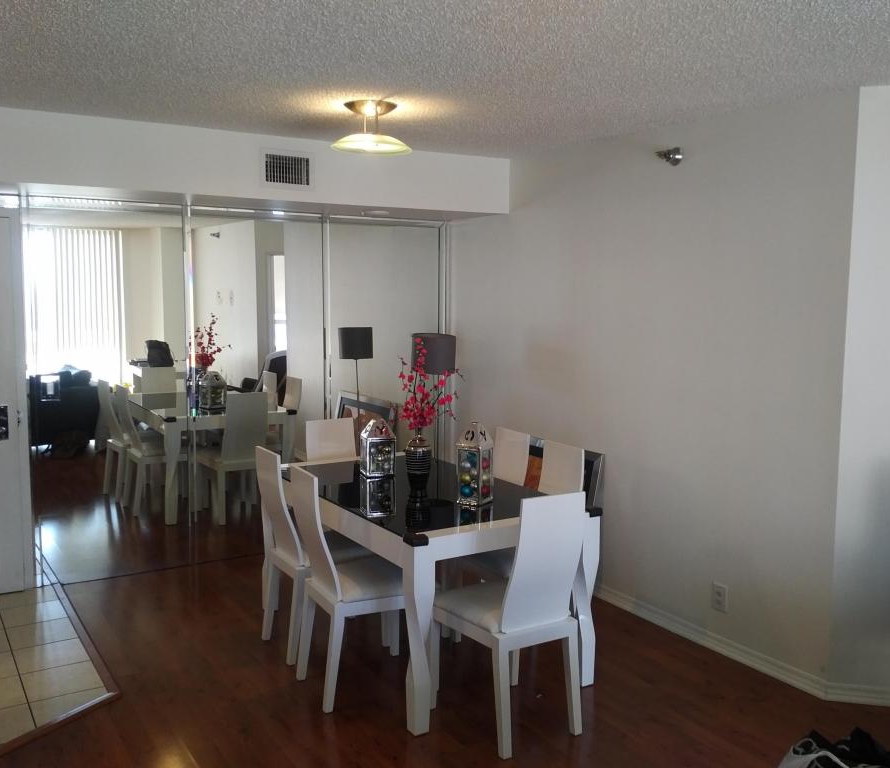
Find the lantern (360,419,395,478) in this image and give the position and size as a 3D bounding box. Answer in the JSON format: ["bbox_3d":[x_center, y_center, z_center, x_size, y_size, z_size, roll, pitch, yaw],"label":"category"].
[{"bbox_3d":[-0.349,0.318,4.094,0.138,0.296,0.138,-3,7,-27],"label":"lantern"}]

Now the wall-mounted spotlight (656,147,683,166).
[{"bbox_3d":[1.073,-1.091,3.828,0.128,0.087,0.087,-4,8,-34],"label":"wall-mounted spotlight"}]

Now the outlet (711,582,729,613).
[{"bbox_3d":[1.308,1.024,3.808,0.014,0.131,0.087,-4,8,-34],"label":"outlet"}]

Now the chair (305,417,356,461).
[{"bbox_3d":[-0.544,0.713,4.536,0.428,0.969,0.490,-5,8,-36],"label":"chair"}]

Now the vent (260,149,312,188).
[{"bbox_3d":[-0.830,-1.135,4.237,0.291,0.194,0.031,-3,7,-29],"label":"vent"}]

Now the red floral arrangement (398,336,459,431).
[{"bbox_3d":[-0.081,-0.002,3.713,0.275,0.433,0.265,0,7,-4],"label":"red floral arrangement"}]

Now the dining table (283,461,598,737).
[{"bbox_3d":[-0.159,0.882,3.905,0.918,0.781,1.530,-5,8,-37],"label":"dining table"}]

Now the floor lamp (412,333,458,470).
[{"bbox_3d":[-0.067,0.412,5.076,0.281,1.448,0.281,0,7,-4],"label":"floor lamp"}]

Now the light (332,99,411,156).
[{"bbox_3d":[-0.322,-1.108,3.480,0.352,0.209,0.352,0,7,-4],"label":"light"}]

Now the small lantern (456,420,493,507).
[{"bbox_3d":[0.134,0.344,3.583,0.120,0.367,0.120,4,8,31],"label":"small lantern"}]

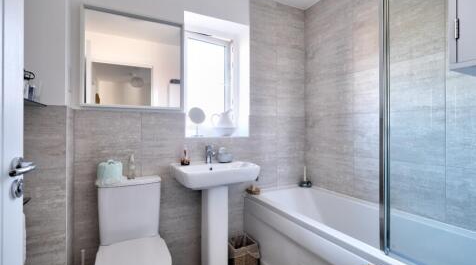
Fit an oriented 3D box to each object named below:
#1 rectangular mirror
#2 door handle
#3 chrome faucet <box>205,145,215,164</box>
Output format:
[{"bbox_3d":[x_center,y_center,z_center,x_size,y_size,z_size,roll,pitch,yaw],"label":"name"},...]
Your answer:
[{"bbox_3d":[-0.712,-0.487,1.490,0.650,0.648,0.030,0,0,-27],"label":"rectangular mirror"},{"bbox_3d":[-0.550,0.091,0.534,0.050,0.053,0.138,0,0,-27],"label":"door handle"},{"bbox_3d":[-0.220,0.173,1.635,0.046,0.142,0.125,0,0,-27],"label":"chrome faucet"}]

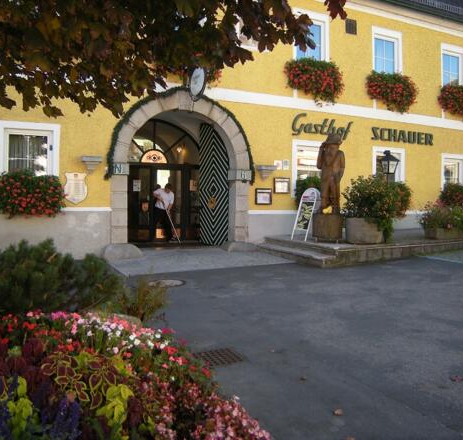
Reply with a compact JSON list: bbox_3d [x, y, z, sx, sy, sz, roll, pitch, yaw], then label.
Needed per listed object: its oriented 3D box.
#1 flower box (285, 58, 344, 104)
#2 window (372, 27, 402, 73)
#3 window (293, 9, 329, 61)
[{"bbox_3d":[2.304,-3.882,13.259,1.480,1.150,0.600,0,0,-26],"label":"flower box"},{"bbox_3d":[4.868,-5.216,14.925,1.228,1.476,0.200,0,0,-26],"label":"window"},{"bbox_3d":[2.260,-5.190,13.642,1.268,1.483,0.200,0,0,-26],"label":"window"}]

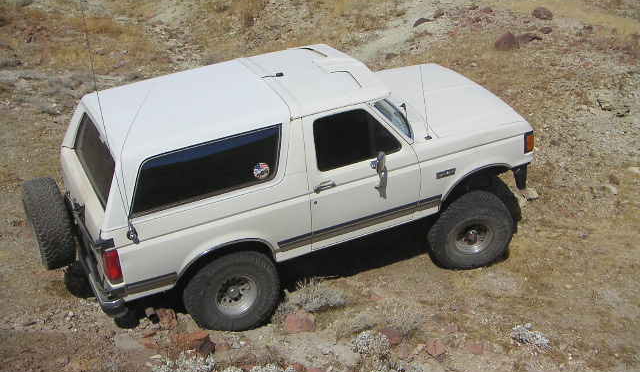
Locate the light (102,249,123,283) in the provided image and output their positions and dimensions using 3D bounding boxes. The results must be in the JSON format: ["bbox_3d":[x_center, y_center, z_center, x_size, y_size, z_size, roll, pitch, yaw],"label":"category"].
[{"bbox_3d":[-1.766,0.645,6.954,0.100,0.340,0.160,-15,32,-20],"label":"light"}]

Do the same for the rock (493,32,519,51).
[{"bbox_3d":[3.181,-2.464,13.874,0.400,0.280,0.340,0,29,0],"label":"rock"}]

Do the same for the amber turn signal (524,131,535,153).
[{"bbox_3d":[2.152,-0.460,8.407,0.110,0.220,0.080,-16,30,-20],"label":"amber turn signal"}]

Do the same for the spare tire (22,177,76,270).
[{"bbox_3d":[-2.673,0.372,8.048,0.310,0.870,0.870,-16,31,-20],"label":"spare tire"}]

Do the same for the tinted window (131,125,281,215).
[{"bbox_3d":[-0.955,-0.138,6.933,1.460,0.480,0.050,-16,19,-20],"label":"tinted window"}]

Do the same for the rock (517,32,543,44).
[{"bbox_3d":[3.554,-2.502,13.800,0.420,0.180,0.290,-2,28,0],"label":"rock"}]

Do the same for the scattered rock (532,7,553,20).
[{"bbox_3d":[4.105,-3.183,15.009,0.360,0.220,0.300,0,29,0],"label":"scattered rock"}]

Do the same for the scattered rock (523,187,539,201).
[{"bbox_3d":[2.630,0.100,10.188,0.200,0.120,0.170,0,29,0],"label":"scattered rock"}]

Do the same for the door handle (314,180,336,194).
[{"bbox_3d":[0.048,0.013,7.384,0.230,0.065,0.055,-16,31,-20],"label":"door handle"}]

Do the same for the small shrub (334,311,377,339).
[{"bbox_3d":[0.335,1.306,7.672,0.400,0.200,0.330,-2,30,0],"label":"small shrub"}]

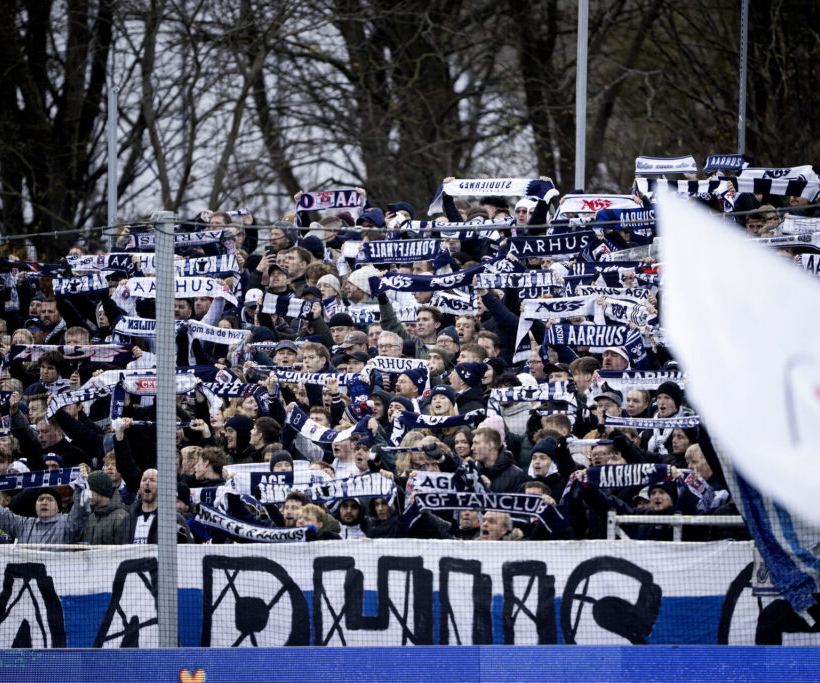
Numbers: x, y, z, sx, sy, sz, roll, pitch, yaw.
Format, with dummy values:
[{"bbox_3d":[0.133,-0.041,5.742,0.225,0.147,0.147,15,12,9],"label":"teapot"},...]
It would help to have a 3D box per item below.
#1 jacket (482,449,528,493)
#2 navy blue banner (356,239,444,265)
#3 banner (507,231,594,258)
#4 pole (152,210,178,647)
[{"bbox_3d":[0.670,1.117,81.500,0.380,0.720,0.560,1,-2,-37],"label":"jacket"},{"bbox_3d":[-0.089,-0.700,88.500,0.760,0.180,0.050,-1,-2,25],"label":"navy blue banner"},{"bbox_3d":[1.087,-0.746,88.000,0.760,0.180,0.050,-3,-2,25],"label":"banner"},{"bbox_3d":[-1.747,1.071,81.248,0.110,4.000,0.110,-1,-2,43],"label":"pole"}]

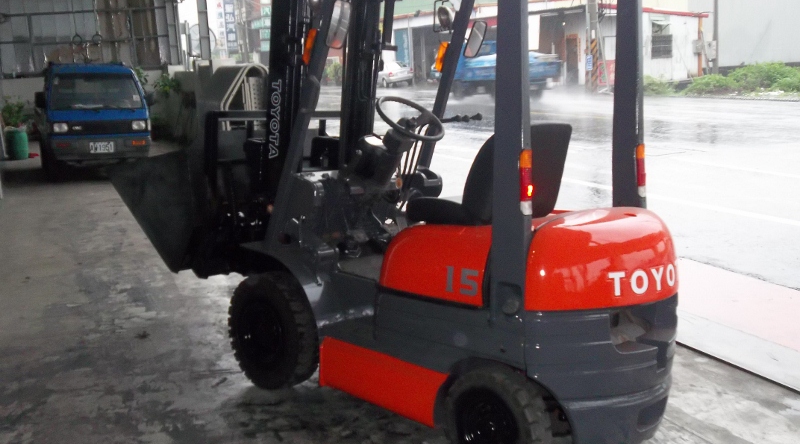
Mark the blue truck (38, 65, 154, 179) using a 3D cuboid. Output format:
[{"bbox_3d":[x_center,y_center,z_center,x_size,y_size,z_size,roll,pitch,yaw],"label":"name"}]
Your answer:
[{"bbox_3d":[-5.041,-1.734,13.818,1.400,1.730,3.250,-4,11,-23],"label":"blue truck"}]

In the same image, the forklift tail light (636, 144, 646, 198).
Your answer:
[{"bbox_3d":[1.101,-0.233,3.900,0.030,0.245,0.050,4,7,42],"label":"forklift tail light"}]

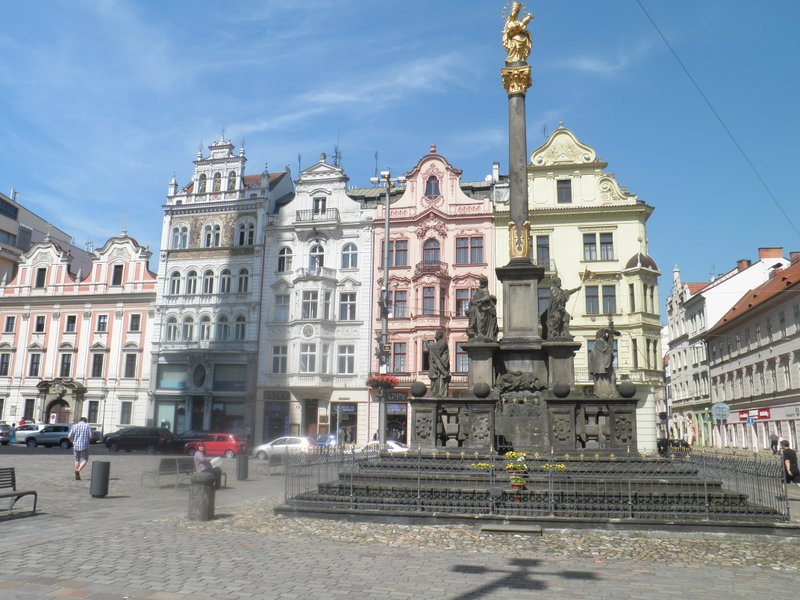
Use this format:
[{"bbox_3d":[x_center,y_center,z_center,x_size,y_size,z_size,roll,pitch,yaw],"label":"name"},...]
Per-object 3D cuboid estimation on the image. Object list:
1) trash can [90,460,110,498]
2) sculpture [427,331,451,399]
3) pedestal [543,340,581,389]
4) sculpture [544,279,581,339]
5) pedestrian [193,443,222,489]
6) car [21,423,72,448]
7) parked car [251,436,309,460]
[{"bbox_3d":[-6.650,3.976,14.376,0.410,0.753,0.410,1,-11,0],"label":"trash can"},{"bbox_3d":[0.890,1.494,14.800,0.500,1.530,0.530,2,-11,-8],"label":"sculpture"},{"bbox_3d":[3.656,1.497,14.603,0.881,1.128,0.800,-2,-12,12],"label":"pedestal"},{"bbox_3d":[3.731,0.212,14.860,0.873,1.449,0.550,2,-11,-5],"label":"sculpture"},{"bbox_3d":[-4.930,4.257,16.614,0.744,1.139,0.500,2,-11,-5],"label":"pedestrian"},{"bbox_3d":[-23.330,9.468,45.000,4.550,1.700,1.870,-1,-11,12],"label":"car"},{"bbox_3d":[-7.257,9.252,40.300,3.900,1.460,1.700,-1,-11,12],"label":"parked car"}]

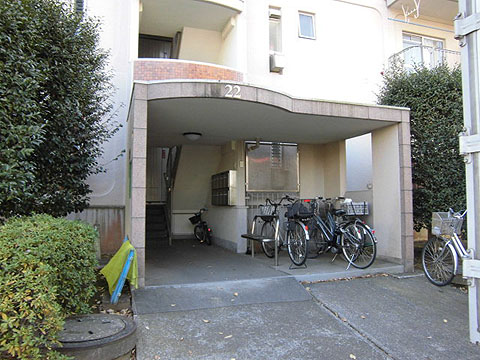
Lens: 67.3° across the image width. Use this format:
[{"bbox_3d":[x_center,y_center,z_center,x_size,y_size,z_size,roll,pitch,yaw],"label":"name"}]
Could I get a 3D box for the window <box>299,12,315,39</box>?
[{"bbox_3d":[1.534,-3.538,8.255,0.420,0.600,0.100,1,-3,-19],"label":"window"}]

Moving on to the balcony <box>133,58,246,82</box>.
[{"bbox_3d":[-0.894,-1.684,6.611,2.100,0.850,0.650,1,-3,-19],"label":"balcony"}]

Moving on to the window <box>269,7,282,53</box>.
[{"bbox_3d":[0.794,-3.316,7.996,0.320,1.000,0.100,1,-3,-19],"label":"window"}]

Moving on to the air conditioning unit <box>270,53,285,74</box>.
[{"bbox_3d":[0.836,-2.551,7.826,0.250,0.360,0.270,1,-3,-19],"label":"air conditioning unit"}]

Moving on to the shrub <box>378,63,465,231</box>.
[{"bbox_3d":[3.747,-0.431,6.951,2.000,3.200,1.500,1,-3,-19],"label":"shrub"}]

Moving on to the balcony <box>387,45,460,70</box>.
[{"bbox_3d":[4.824,-2.485,8.890,2.400,1.050,0.850,1,-3,-19],"label":"balcony"}]

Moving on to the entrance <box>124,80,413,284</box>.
[{"bbox_3d":[0.316,0.103,5.793,4.000,2.460,2.400,1,-3,-19],"label":"entrance"}]

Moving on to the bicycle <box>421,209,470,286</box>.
[{"bbox_3d":[2.817,0.835,4.209,0.550,1.050,1.750,1,-3,-19],"label":"bicycle"}]

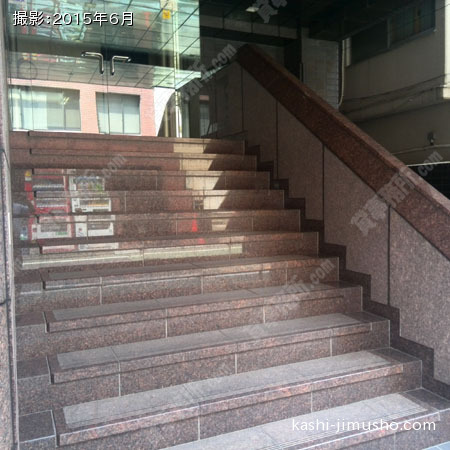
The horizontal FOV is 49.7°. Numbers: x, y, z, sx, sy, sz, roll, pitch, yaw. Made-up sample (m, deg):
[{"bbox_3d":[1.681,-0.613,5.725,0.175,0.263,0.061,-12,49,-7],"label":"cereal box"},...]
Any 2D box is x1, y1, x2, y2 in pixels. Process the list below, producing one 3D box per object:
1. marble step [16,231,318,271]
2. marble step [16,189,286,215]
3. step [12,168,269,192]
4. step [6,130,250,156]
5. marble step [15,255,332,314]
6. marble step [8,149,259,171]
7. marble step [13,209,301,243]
[{"bbox_3d":[-0.327,0.176,3.489,2.194,0.172,0.277,-3,4,-23],"label":"marble step"},{"bbox_3d":[-0.541,-0.199,3.954,2.194,0.172,0.277,-3,4,-23],"label":"marble step"},{"bbox_3d":[-0.648,-0.386,4.187,2.194,0.172,0.277,-3,4,-23],"label":"step"},{"bbox_3d":[-0.848,-0.748,4.626,2.192,0.172,0.310,-2,4,-25],"label":"step"},{"bbox_3d":[-0.219,0.363,3.256,2.194,0.172,0.277,-3,4,-23],"label":"marble step"},{"bbox_3d":[-0.755,-0.574,4.420,2.194,0.172,0.277,-3,4,-23],"label":"marble step"},{"bbox_3d":[-0.434,-0.012,3.722,2.194,0.172,0.277,-3,4,-23],"label":"marble step"}]

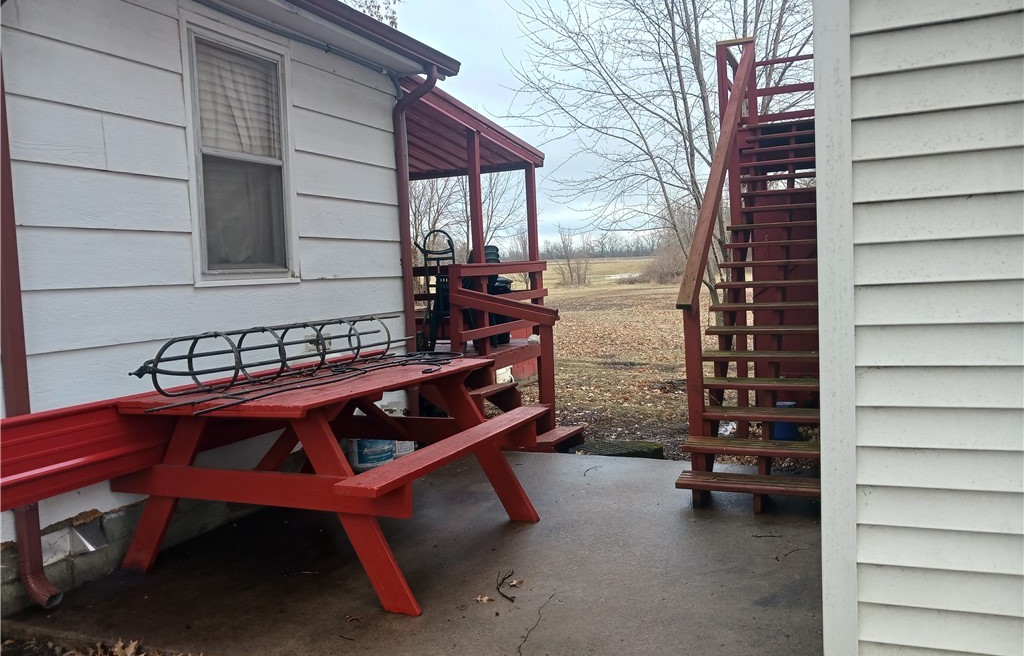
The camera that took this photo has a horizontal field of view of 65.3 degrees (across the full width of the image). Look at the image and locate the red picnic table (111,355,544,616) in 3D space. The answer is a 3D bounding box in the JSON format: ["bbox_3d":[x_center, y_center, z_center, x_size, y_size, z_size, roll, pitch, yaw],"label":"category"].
[{"bbox_3d":[-0.949,0.726,4.334,1.758,0.917,1.843,-1,4,24],"label":"red picnic table"}]

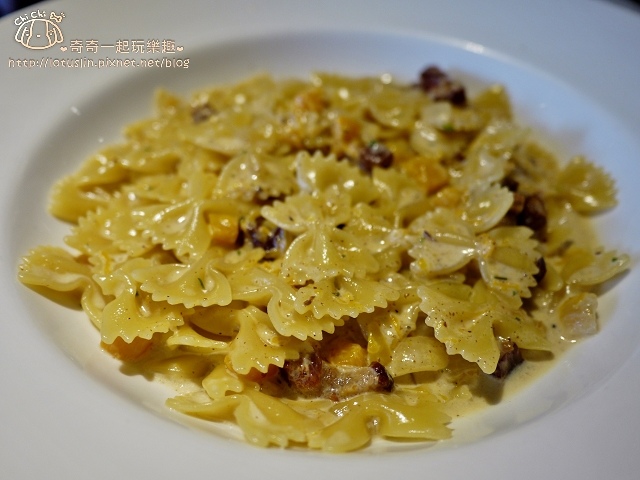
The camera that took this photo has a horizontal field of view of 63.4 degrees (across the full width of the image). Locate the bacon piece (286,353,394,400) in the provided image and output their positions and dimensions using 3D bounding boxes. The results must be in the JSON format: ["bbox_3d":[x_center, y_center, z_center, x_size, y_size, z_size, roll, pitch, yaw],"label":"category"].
[{"bbox_3d":[0.005,0.037,0.141,0.029,0.008,0.010,1,44,1],"label":"bacon piece"}]

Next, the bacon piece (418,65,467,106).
[{"bbox_3d":[0.054,-0.068,0.228,0.021,0.009,0.011,38,53,5],"label":"bacon piece"}]

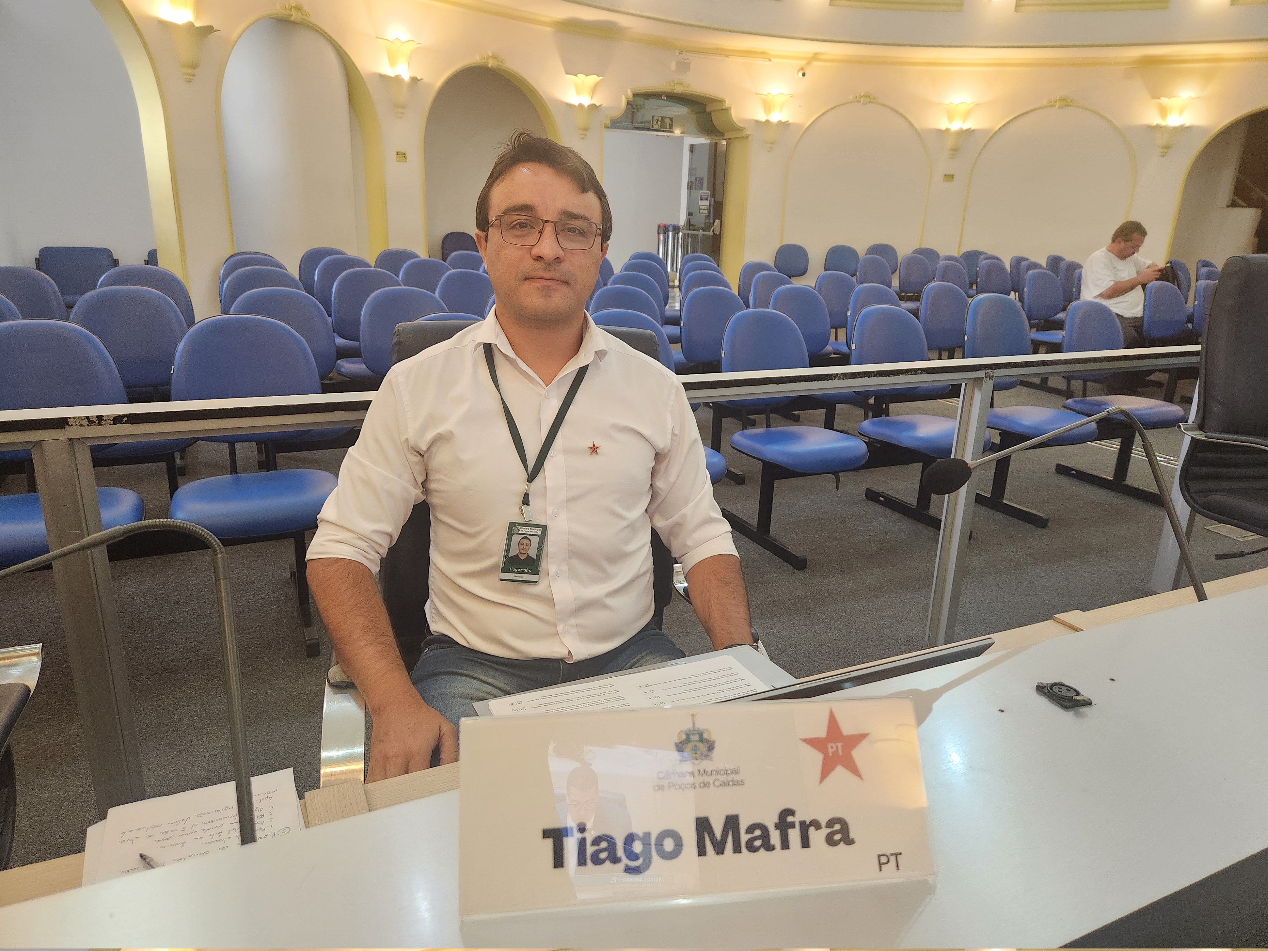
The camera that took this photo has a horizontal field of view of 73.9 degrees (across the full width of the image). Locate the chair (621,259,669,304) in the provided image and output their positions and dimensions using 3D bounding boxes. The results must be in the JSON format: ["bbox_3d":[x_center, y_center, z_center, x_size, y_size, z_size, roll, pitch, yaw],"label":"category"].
[{"bbox_3d":[0.148,-1.123,6.241,0.475,0.874,0.580,-6,19,-24],"label":"chair"}]

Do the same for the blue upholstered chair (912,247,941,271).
[{"bbox_3d":[3.654,-2.310,10.411,0.450,0.906,0.570,0,17,-6],"label":"blue upholstered chair"}]

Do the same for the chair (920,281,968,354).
[{"bbox_3d":[1.944,-0.663,4.968,0.475,0.874,0.580,-6,19,-24],"label":"chair"}]

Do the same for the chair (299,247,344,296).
[{"bbox_3d":[-2.414,-1.323,6.710,0.480,0.910,0.560,-5,19,-21],"label":"chair"}]

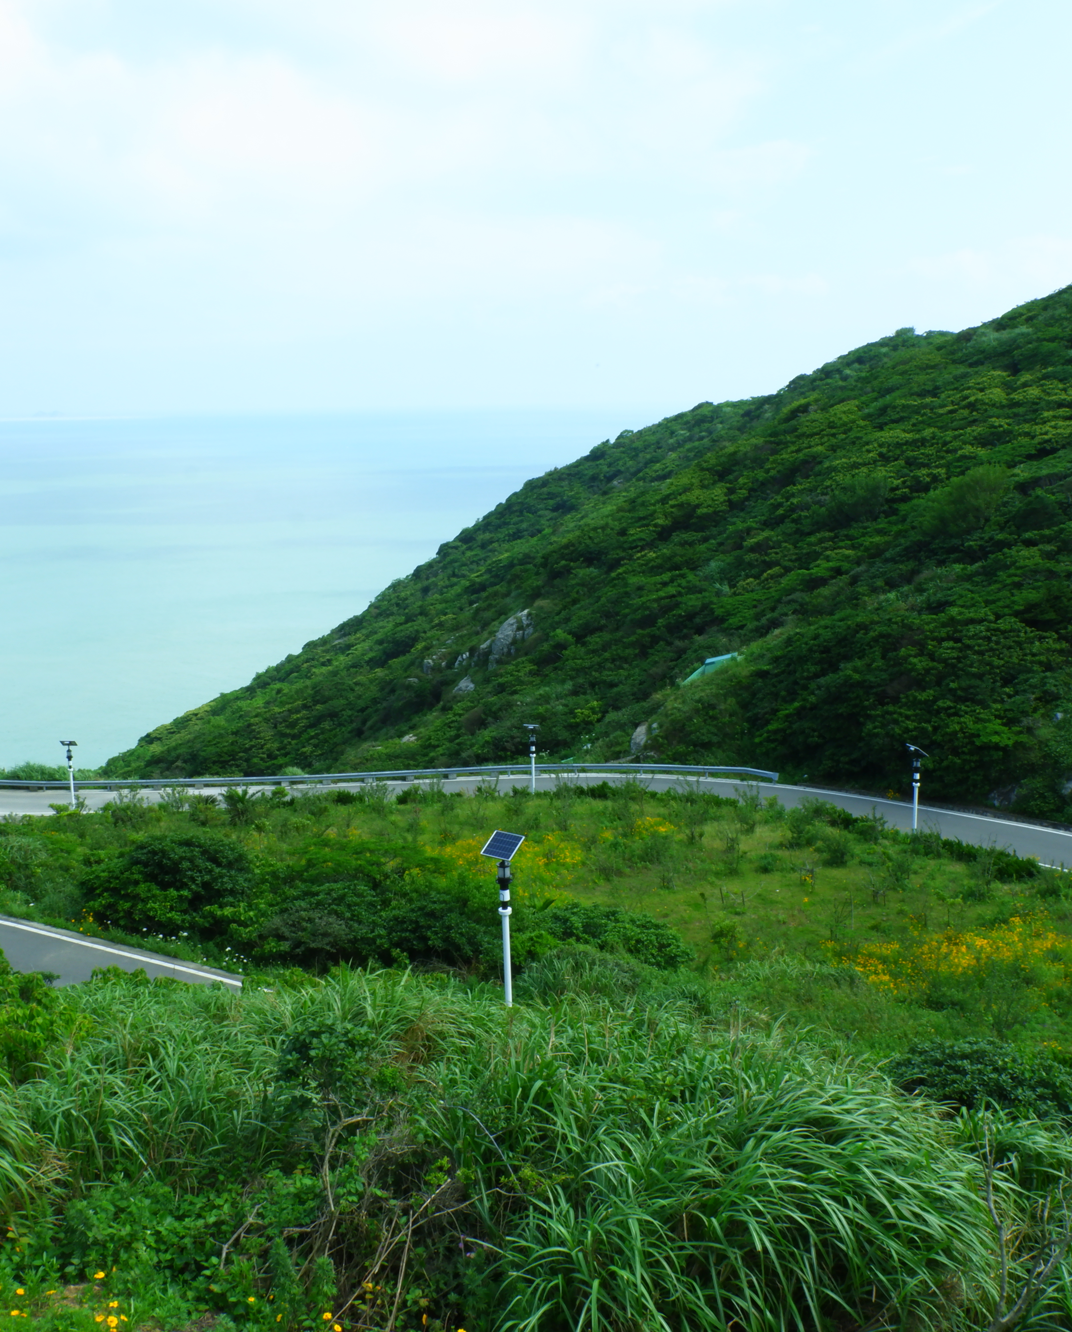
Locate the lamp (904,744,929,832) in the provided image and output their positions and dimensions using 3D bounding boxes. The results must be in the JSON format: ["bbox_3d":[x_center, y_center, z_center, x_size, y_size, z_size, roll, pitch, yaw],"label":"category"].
[{"bbox_3d":[17.240,5.818,60.339,0.680,4.850,0.870,-6,12,-24],"label":"lamp"}]

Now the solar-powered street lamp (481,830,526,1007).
[{"bbox_3d":[-0.746,6.411,32.139,0.870,4.850,0.680,6,13,35],"label":"solar-powered street lamp"}]

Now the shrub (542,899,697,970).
[{"bbox_3d":[2.384,8.058,39.500,4.500,2.000,3.400,-1,11,3],"label":"shrub"}]

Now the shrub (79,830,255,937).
[{"bbox_3d":[-10.948,6.484,39.500,5.000,3.000,4.300,-5,11,-16],"label":"shrub"}]

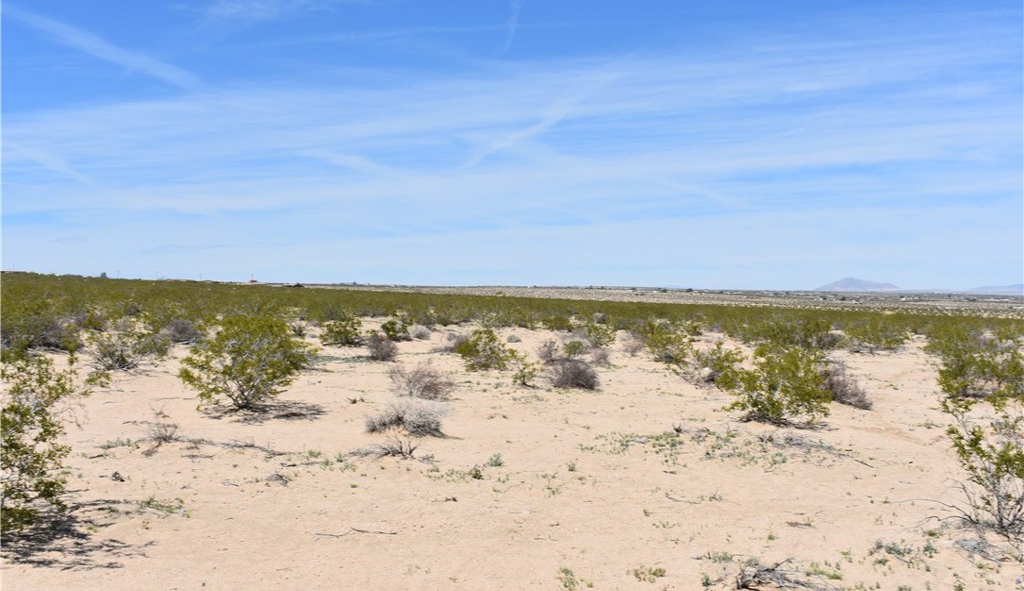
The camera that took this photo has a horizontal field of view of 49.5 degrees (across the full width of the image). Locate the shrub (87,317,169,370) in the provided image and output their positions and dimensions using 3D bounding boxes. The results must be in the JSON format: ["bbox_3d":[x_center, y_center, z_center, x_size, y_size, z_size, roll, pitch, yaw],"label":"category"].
[{"bbox_3d":[-7.071,0.923,20.481,1.495,0.923,1.346,1,0,0],"label":"shrub"}]

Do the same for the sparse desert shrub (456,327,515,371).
[{"bbox_3d":[-0.552,1.070,22.387,1.130,0.807,0.961,0,0,0],"label":"sparse desert shrub"}]

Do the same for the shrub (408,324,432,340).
[{"bbox_3d":[-3.115,1.248,37.671,0.798,0.526,0.718,1,0,0],"label":"shrub"}]

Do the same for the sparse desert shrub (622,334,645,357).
[{"bbox_3d":[3.476,1.445,31.739,0.601,0.601,0.541,1,0,0],"label":"sparse desert shrub"}]

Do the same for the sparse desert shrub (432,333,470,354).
[{"bbox_3d":[-1.520,1.195,27.904,0.956,0.478,0.812,0,0,0],"label":"sparse desert shrub"}]

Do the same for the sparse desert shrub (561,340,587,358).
[{"bbox_3d":[1.455,1.257,25.585,0.577,0.438,0.519,0,0,0],"label":"sparse desert shrub"}]

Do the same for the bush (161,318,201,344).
[{"bbox_3d":[-9.306,1.007,31.244,1.183,0.662,1.005,0,0,0],"label":"bush"}]

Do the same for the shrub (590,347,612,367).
[{"bbox_3d":[2.165,1.474,26.690,0.505,0.445,0.455,1,0,0],"label":"shrub"}]

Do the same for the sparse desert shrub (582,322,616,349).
[{"bbox_3d":[2.496,1.121,31.077,0.868,0.672,0.782,0,0,0],"label":"sparse desert shrub"}]

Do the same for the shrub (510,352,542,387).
[{"bbox_3d":[0.255,1.223,18.712,0.557,0.557,0.501,0,0,0],"label":"shrub"}]

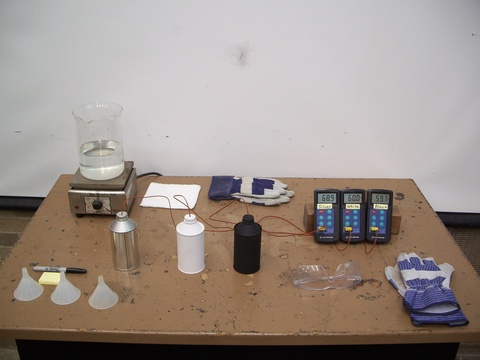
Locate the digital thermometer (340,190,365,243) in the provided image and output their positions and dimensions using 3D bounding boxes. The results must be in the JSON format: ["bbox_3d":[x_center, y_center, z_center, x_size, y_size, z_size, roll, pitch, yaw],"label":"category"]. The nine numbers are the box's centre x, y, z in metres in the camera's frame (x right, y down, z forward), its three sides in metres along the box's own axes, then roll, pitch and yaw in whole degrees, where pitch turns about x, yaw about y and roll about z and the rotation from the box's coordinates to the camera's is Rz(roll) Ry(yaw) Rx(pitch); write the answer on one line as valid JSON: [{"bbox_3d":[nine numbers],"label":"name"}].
[{"bbox_3d":[0.312,0.098,1.419,0.069,0.147,0.027,1,-8,0],"label":"digital thermometer"}]

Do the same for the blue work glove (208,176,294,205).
[{"bbox_3d":[0.040,0.033,1.647,0.270,0.036,0.142,1,27,0],"label":"blue work glove"}]

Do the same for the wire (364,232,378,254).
[{"bbox_3d":[0.358,0.170,1.386,0.033,0.040,0.042,1,27,0],"label":"wire"}]

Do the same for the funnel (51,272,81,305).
[{"bbox_3d":[-0.401,0.238,1.173,0.066,0.066,0.066,1,26,-1],"label":"funnel"}]

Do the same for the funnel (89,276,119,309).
[{"bbox_3d":[-0.312,0.248,1.176,0.068,0.068,0.068,1,27,0],"label":"funnel"}]

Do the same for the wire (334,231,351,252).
[{"bbox_3d":[0.283,0.167,1.389,0.036,0.040,0.035,1,27,0],"label":"wire"}]

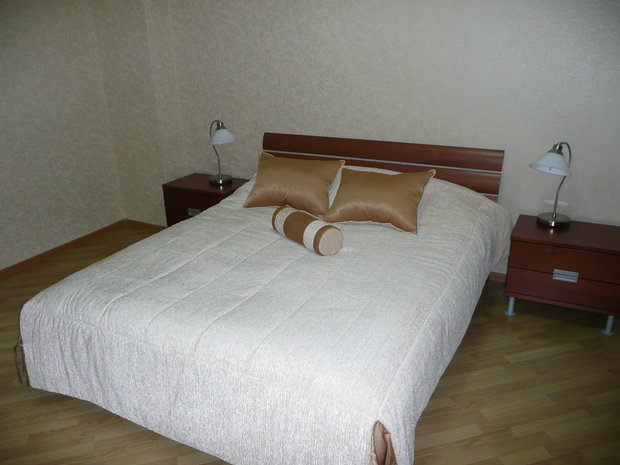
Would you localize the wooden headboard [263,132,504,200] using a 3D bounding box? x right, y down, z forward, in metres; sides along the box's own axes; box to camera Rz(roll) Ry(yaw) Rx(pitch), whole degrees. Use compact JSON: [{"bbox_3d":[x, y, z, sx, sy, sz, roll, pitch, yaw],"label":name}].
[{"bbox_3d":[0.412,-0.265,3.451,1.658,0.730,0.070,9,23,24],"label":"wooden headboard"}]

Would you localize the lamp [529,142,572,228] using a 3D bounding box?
[{"bbox_3d":[1.413,-0.282,2.892,0.250,0.465,0.220,-5,22,-11],"label":"lamp"}]

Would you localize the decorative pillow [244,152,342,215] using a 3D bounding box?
[{"bbox_3d":[-0.111,-0.306,3.144,0.560,0.150,0.420,9,63,24],"label":"decorative pillow"}]

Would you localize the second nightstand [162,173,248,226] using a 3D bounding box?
[{"bbox_3d":[-0.770,-0.142,3.942,0.612,0.497,0.401,9,23,24],"label":"second nightstand"}]

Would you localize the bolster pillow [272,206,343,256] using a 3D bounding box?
[{"bbox_3d":[-0.022,-0.015,2.637,0.145,0.145,0.410,-16,26,-35],"label":"bolster pillow"}]

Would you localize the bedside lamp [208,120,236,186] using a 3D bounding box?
[{"bbox_3d":[-0.672,-0.609,3.805,0.250,0.465,0.220,18,28,40],"label":"bedside lamp"}]

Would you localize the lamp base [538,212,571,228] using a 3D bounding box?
[{"bbox_3d":[1.450,-0.082,2.977,0.190,0.035,0.190,9,23,24],"label":"lamp base"}]

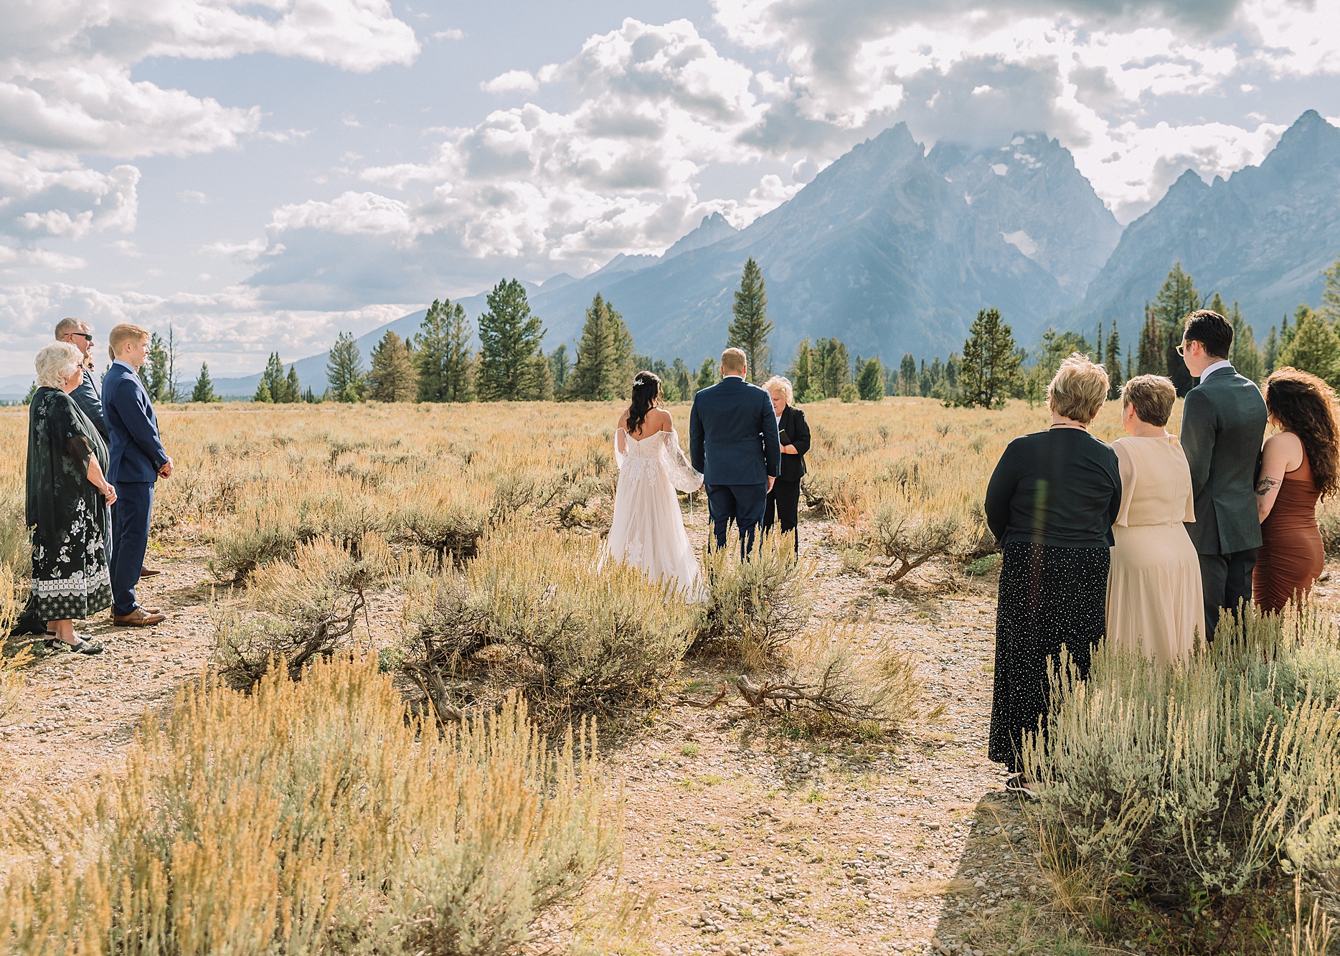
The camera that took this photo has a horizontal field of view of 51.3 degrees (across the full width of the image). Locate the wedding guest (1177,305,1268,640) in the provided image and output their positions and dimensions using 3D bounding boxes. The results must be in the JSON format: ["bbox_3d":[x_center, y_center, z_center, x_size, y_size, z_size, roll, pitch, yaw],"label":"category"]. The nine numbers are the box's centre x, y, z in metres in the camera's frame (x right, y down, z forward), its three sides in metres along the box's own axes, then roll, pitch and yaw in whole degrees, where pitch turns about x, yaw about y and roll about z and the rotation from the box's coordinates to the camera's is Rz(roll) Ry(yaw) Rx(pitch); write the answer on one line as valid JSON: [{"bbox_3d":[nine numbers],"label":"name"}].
[{"bbox_3d":[2.391,0.201,6.074,0.470,1.857,0.330,-1,4,-22],"label":"wedding guest"}]

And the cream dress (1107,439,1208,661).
[{"bbox_3d":[2.003,0.458,5.789,0.460,1.260,0.360,-1,4,-18],"label":"cream dress"}]

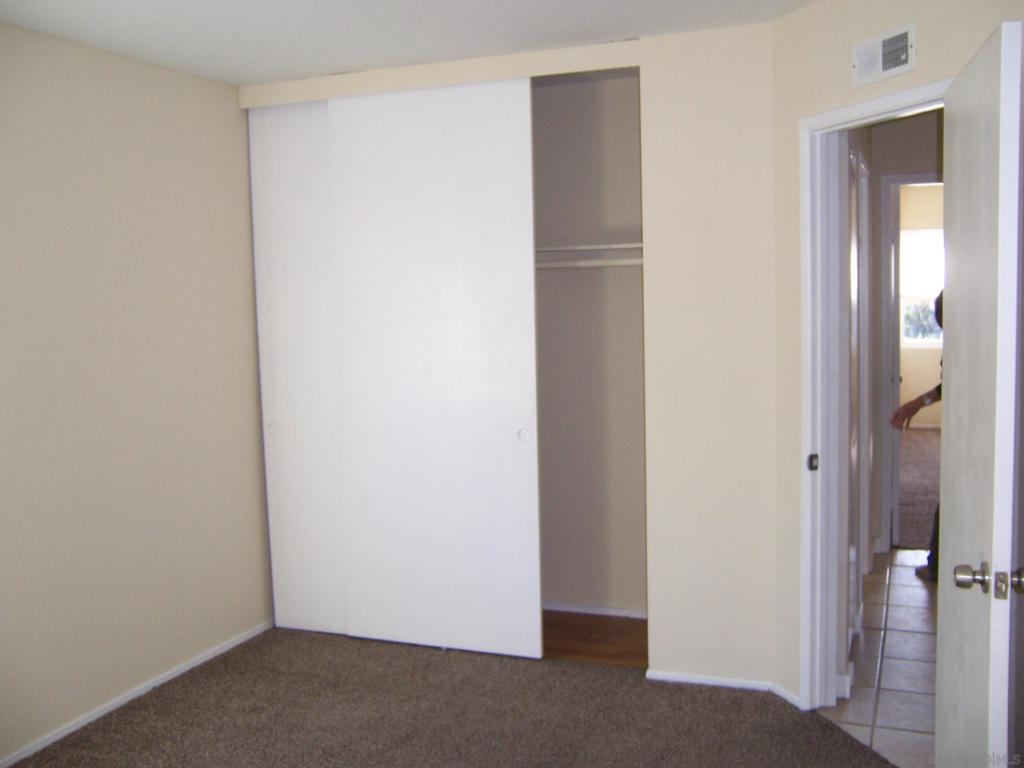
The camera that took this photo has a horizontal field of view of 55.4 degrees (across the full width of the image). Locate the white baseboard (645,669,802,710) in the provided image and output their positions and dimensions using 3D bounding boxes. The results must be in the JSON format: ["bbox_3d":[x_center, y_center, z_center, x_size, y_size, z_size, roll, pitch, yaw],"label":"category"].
[{"bbox_3d":[0.808,1.142,3.706,0.618,0.042,0.133,1,6,28],"label":"white baseboard"}]

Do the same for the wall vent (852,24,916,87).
[{"bbox_3d":[1.127,-0.999,2.980,0.025,0.140,0.268,-3,5,-21],"label":"wall vent"}]

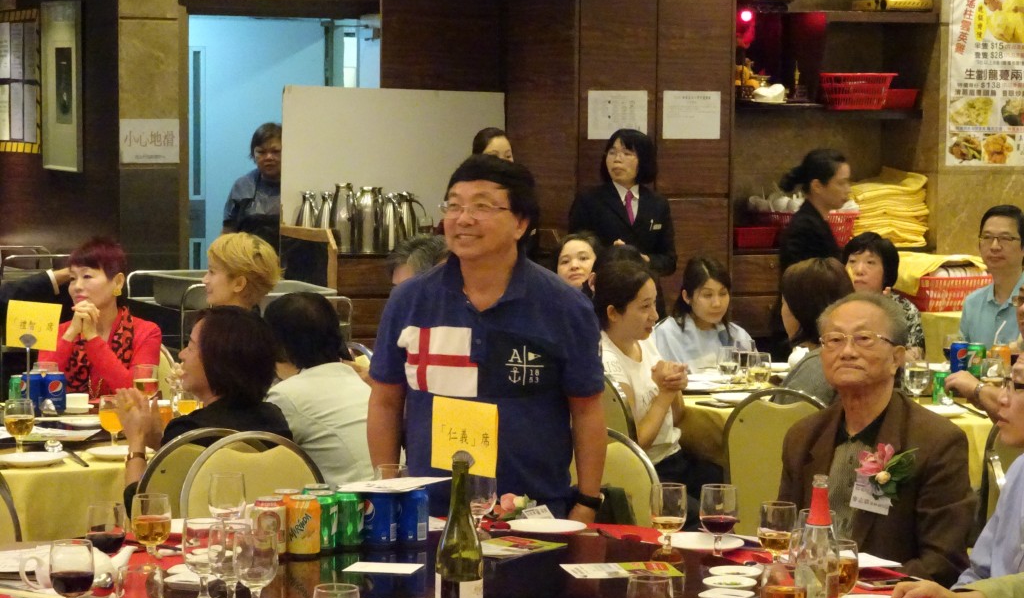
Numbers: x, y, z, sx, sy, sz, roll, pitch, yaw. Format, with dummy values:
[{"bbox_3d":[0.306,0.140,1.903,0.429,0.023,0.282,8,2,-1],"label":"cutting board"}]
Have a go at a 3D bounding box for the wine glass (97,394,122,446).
[{"bbox_3d":[-1.044,0.335,6.606,0.077,0.151,0.077,0,4,0],"label":"wine glass"}]

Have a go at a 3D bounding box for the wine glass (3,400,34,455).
[{"bbox_3d":[-1.307,0.346,6.670,0.079,0.156,0.079,1,4,0],"label":"wine glass"}]

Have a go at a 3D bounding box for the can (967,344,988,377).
[{"bbox_3d":[1.566,0.208,8.474,0.066,0.115,0.066,2,4,18],"label":"can"}]

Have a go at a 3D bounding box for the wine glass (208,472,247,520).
[{"bbox_3d":[-0.615,0.457,5.442,0.079,0.156,0.079,1,4,0],"label":"wine glass"}]

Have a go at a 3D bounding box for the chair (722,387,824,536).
[{"bbox_3d":[0.897,0.685,7.472,0.430,0.900,0.540,3,5,28],"label":"chair"}]

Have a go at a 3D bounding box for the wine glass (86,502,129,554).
[{"bbox_3d":[-0.788,0.475,4.900,0.076,0.151,0.076,0,4,0],"label":"wine glass"}]

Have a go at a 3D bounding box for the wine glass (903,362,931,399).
[{"bbox_3d":[1.246,0.275,7.755,0.077,0.150,0.077,0,4,0],"label":"wine glass"}]

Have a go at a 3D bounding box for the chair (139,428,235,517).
[{"bbox_3d":[-0.864,0.736,6.391,0.430,0.920,0.540,-2,5,-30],"label":"chair"}]

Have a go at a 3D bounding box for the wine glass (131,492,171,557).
[{"bbox_3d":[-0.735,0.479,5.124,0.079,0.156,0.079,1,4,0],"label":"wine glass"}]

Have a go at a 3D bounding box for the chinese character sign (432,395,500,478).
[{"bbox_3d":[-0.090,0.263,4.800,0.165,0.140,0.012,4,6,40],"label":"chinese character sign"}]

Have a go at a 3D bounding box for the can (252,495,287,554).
[{"bbox_3d":[-0.484,0.457,5.028,0.066,0.117,0.066,0,5,0],"label":"can"}]

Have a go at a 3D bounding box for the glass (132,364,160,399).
[{"bbox_3d":[-1.083,0.275,7.455,0.077,0.150,0.077,0,4,0],"label":"glass"}]

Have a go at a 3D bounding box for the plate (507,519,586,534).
[{"bbox_3d":[0.068,0.500,5.431,0.185,0.021,0.185,0,4,0],"label":"plate"}]

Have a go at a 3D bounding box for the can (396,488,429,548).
[{"bbox_3d":[-0.200,0.437,5.066,0.066,0.117,0.066,0,4,0],"label":"can"}]

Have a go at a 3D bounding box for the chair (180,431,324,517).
[{"bbox_3d":[-0.544,0.784,5.927,0.430,0.900,0.540,-1,4,-20],"label":"chair"}]

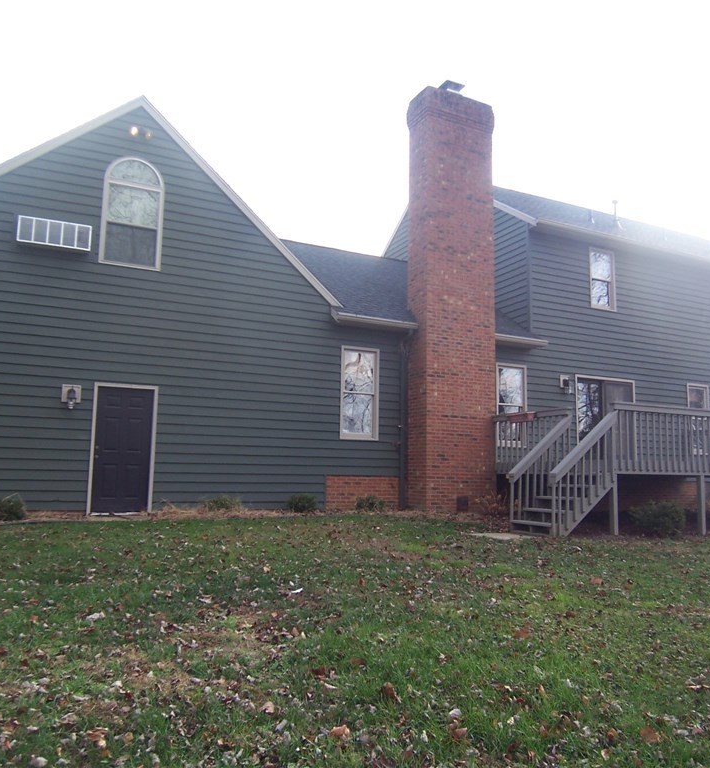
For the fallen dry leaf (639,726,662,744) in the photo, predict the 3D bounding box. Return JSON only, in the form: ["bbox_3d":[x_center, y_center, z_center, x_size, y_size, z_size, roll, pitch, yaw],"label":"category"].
[{"bbox_3d":[1.464,1.744,3.370,0.095,0.050,0.085,5,-8,-26],"label":"fallen dry leaf"}]

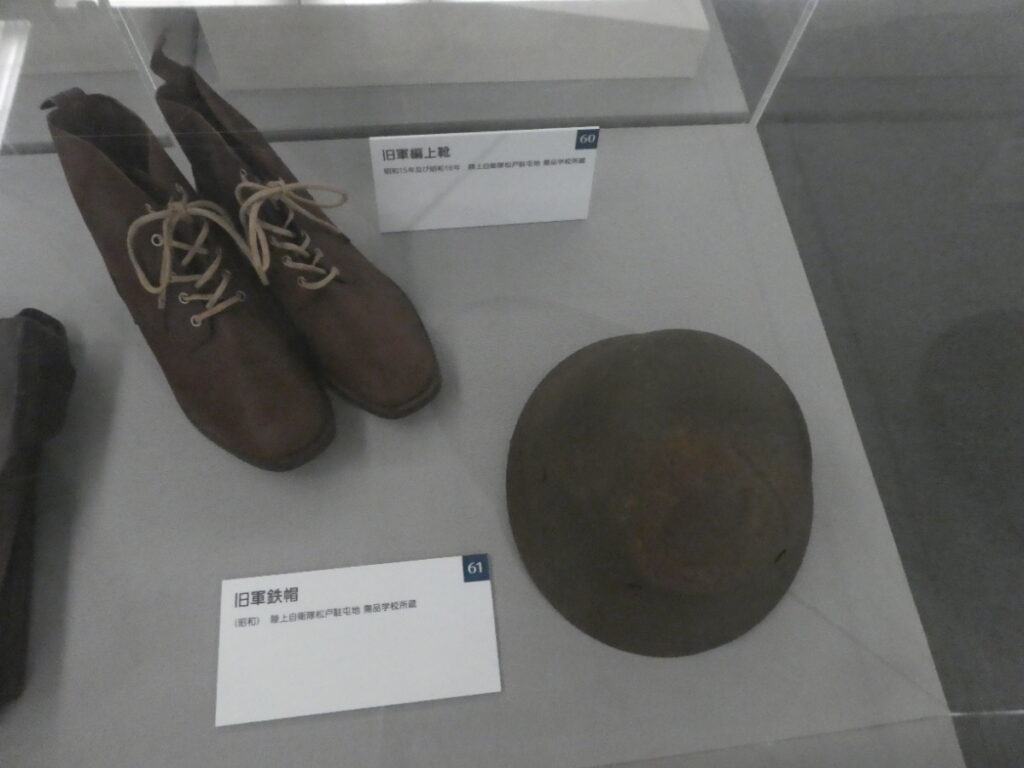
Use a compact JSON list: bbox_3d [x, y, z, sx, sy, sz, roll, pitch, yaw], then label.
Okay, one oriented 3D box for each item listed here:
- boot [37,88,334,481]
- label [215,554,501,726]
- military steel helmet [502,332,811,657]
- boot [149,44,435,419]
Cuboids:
[{"bbox_3d":[-0.258,-0.068,0.558,0.104,0.165,0.288,-34,71,-17],"label":"boot"},{"bbox_3d":[-0.115,0.188,0.533,0.204,0.005,0.102,-4,65,-5],"label":"label"},{"bbox_3d":[0.125,0.053,0.532,0.253,0.147,0.280,19,65,6],"label":"military steel helmet"},{"bbox_3d":[-0.175,-0.108,0.578,0.102,0.170,0.285,-38,72,-18],"label":"boot"}]

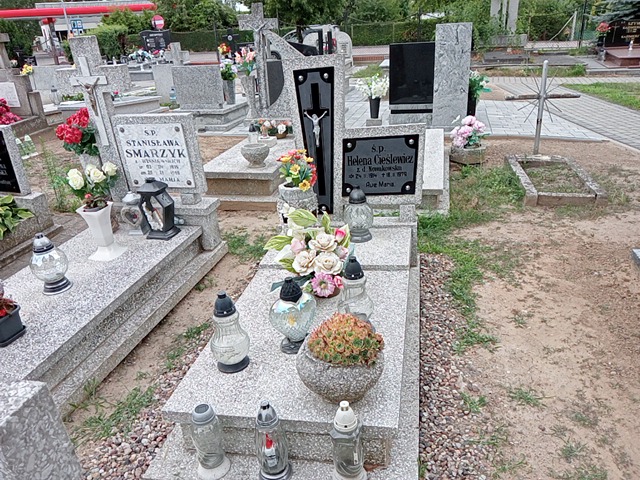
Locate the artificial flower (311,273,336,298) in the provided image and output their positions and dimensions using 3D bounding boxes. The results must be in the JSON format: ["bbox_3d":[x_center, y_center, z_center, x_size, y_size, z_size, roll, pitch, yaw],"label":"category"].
[{"bbox_3d":[0.015,0.196,2.218,0.108,0.103,0.049,-4,-3,0],"label":"artificial flower"}]

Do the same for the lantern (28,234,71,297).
[{"bbox_3d":[-1.363,0.110,2.617,0.184,0.291,0.184,-14,23,-27],"label":"lantern"}]

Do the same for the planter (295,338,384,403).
[{"bbox_3d":[0.071,0.422,1.703,0.291,0.169,0.291,0,22,12],"label":"planter"}]

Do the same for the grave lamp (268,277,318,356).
[{"bbox_3d":[-0.107,0.277,1.943,0.179,0.290,0.127,-3,21,4],"label":"grave lamp"}]

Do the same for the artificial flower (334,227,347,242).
[{"bbox_3d":[0.095,-0.021,2.357,0.055,0.066,0.055,-3,20,2],"label":"artificial flower"}]

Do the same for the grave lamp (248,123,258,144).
[{"bbox_3d":[-0.744,-1.170,5.691,0.093,0.213,0.093,0,22,12],"label":"grave lamp"}]

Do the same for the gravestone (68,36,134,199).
[{"bbox_3d":[-1.458,-0.793,3.515,0.235,1.085,0.108,0,23,11],"label":"gravestone"}]

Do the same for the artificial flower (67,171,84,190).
[{"bbox_3d":[-1.367,-0.333,2.897,0.102,0.111,0.102,-13,22,-24],"label":"artificial flower"}]

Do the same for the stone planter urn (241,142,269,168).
[{"bbox_3d":[-0.602,-0.793,4.872,0.270,0.190,0.270,2,22,11],"label":"stone planter urn"}]

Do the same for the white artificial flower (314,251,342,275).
[{"bbox_3d":[0.037,0.100,2.204,0.112,0.093,0.073,-4,-3,1],"label":"white artificial flower"}]

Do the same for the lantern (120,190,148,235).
[{"bbox_3d":[-1.226,-0.180,3.405,0.143,0.284,0.106,-5,20,-4],"label":"lantern"}]

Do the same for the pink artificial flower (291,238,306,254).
[{"bbox_3d":[-0.099,0.029,2.402,0.073,0.077,0.070,-4,20,-2],"label":"pink artificial flower"}]

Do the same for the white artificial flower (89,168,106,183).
[{"bbox_3d":[-1.229,-0.356,2.860,0.093,0.077,0.088,-13,23,-21],"label":"white artificial flower"}]

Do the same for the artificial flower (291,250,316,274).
[{"bbox_3d":[-0.066,0.095,2.235,0.103,0.093,0.073,-5,2,-2],"label":"artificial flower"}]

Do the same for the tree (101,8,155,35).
[{"bbox_3d":[-13.386,-14.151,36.000,4.000,3.800,3.800,0,23,11],"label":"tree"}]

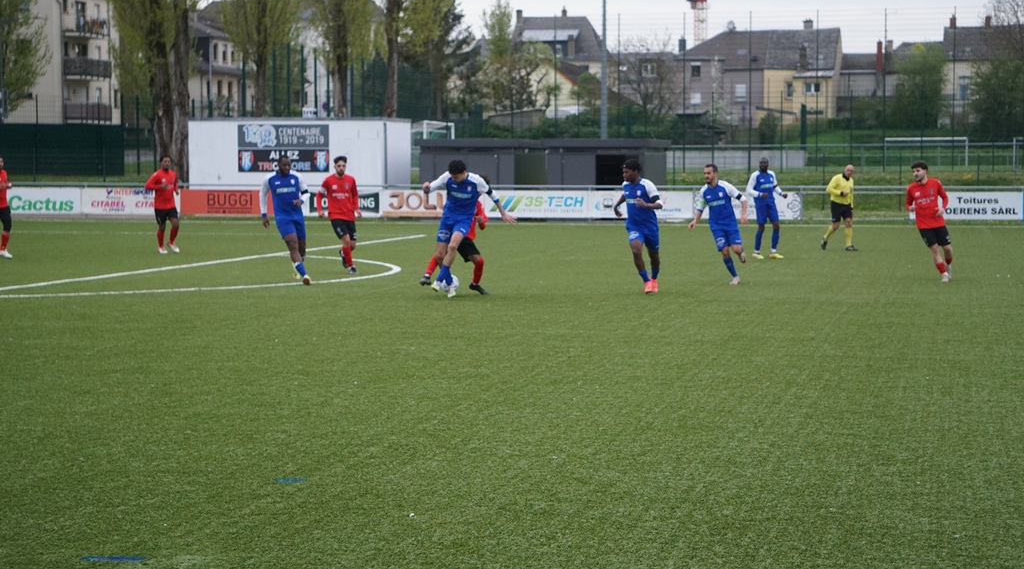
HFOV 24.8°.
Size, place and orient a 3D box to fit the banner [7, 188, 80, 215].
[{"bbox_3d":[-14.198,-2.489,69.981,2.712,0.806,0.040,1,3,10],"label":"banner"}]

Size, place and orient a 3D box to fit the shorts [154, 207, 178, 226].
[{"bbox_3d":[-6.147,-1.228,41.500,0.400,0.350,0.320,-2,3,-27],"label":"shorts"}]

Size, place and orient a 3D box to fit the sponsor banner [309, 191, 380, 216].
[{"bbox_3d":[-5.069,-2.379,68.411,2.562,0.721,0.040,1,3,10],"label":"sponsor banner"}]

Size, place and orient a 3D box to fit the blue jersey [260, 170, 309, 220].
[{"bbox_3d":[-3.043,-1.204,31.200,0.620,0.670,0.370,0,3,-7],"label":"blue jersey"}]

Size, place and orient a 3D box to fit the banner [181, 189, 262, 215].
[{"bbox_3d":[-8.333,-2.428,68.972,3.002,0.750,0.040,1,3,10],"label":"banner"}]

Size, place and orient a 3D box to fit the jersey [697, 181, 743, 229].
[{"bbox_3d":[2.780,-1.067,31.100,0.590,0.670,0.370,1,3,21],"label":"jersey"}]

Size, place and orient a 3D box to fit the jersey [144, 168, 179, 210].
[{"bbox_3d":[-6.257,-1.698,41.700,0.550,0.710,0.370,-1,3,-28],"label":"jersey"}]

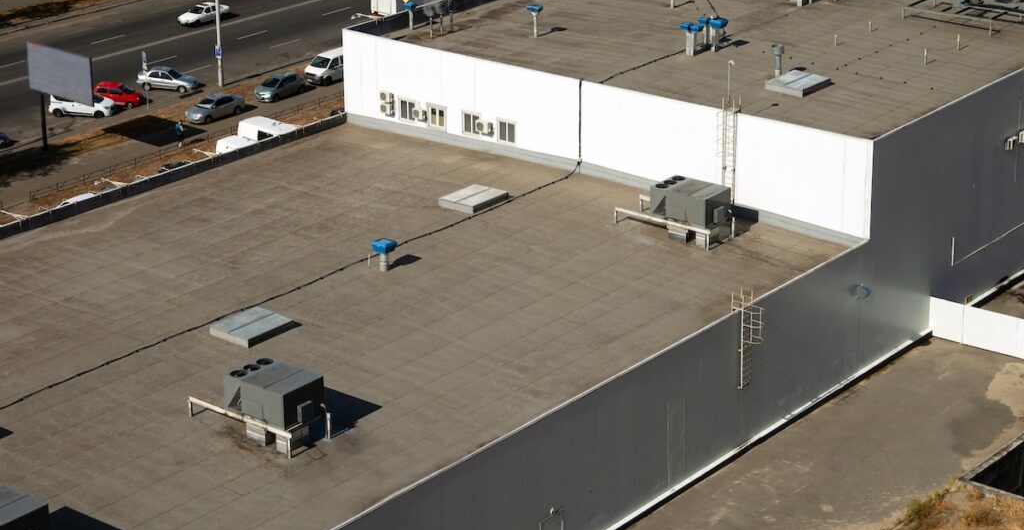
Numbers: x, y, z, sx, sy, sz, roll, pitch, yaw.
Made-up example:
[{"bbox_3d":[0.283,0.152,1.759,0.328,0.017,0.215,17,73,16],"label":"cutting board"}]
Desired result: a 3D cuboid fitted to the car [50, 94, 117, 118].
[{"bbox_3d":[-28.818,-10.866,142.663,4.250,1.540,1.780,2,21,6],"label":"car"}]

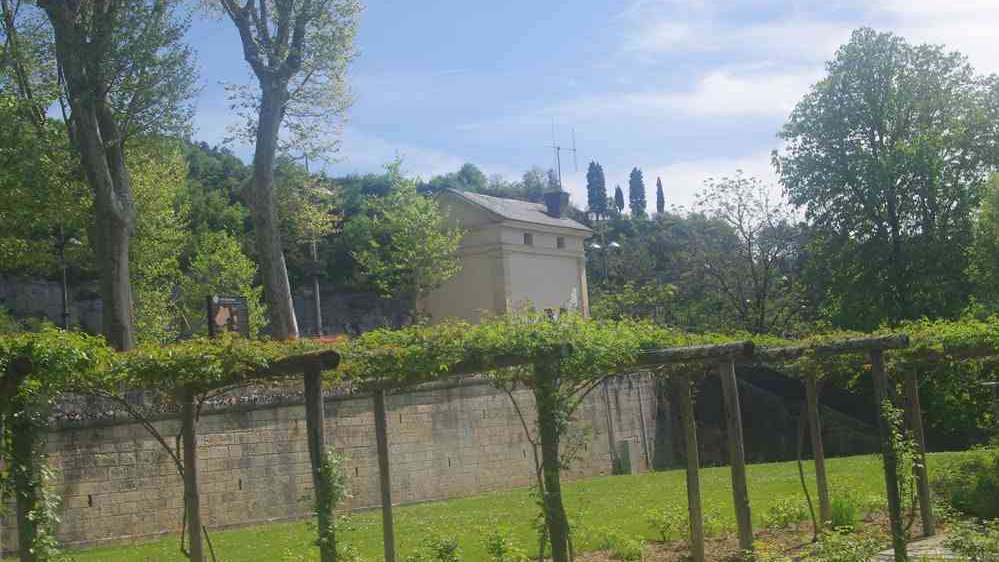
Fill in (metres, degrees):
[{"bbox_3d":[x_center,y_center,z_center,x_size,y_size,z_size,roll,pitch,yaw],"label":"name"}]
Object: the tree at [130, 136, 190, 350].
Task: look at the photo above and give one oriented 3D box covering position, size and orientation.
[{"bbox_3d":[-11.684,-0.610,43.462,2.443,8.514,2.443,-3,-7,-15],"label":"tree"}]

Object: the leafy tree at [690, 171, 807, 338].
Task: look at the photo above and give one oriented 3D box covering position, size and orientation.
[{"bbox_3d":[9.243,-0.935,47.343,4.330,6.558,4.330,-6,-7,11],"label":"leafy tree"}]

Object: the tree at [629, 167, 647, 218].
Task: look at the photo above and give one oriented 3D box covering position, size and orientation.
[{"bbox_3d":[20.842,-13.063,192.605,2.626,8.544,2.626,-5,-7,6],"label":"tree"}]

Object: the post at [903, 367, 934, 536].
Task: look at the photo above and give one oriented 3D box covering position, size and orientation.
[{"bbox_3d":[5.309,2.100,16.120,0.150,2.200,0.150,0,-8,-31],"label":"post"}]

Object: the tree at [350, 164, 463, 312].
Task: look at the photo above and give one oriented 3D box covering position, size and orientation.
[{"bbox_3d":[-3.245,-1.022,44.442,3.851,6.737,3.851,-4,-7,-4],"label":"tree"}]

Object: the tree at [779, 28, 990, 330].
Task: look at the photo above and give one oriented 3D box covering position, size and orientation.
[{"bbox_3d":[13.761,-2.950,45.523,7.325,12.414,7.325,-6,-7,17],"label":"tree"}]

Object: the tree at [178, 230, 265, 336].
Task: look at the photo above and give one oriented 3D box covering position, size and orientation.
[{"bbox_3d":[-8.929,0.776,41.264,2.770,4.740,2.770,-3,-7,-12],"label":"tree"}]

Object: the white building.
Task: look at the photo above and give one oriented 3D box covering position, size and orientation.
[{"bbox_3d":[0.205,0.086,51.271,4.700,7.220,5.700,-9,-8,37],"label":"white building"}]

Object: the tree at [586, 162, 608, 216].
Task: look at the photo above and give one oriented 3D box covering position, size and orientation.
[{"bbox_3d":[14.816,-13.450,192.702,3.209,9.622,3.209,-5,-7,5],"label":"tree"}]

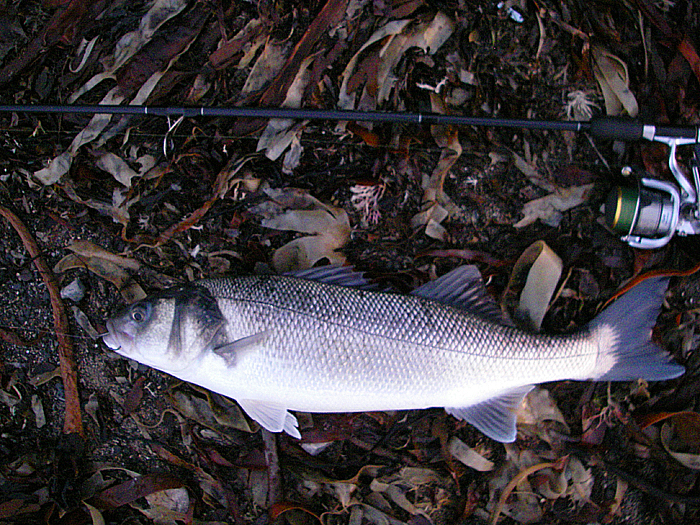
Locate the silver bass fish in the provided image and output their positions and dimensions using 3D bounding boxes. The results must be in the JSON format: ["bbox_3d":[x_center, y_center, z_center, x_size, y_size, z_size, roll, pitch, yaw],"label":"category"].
[{"bbox_3d":[0.045,0.091,0.793,0.585,0.075,0.176,1,73,0],"label":"silver bass fish"}]

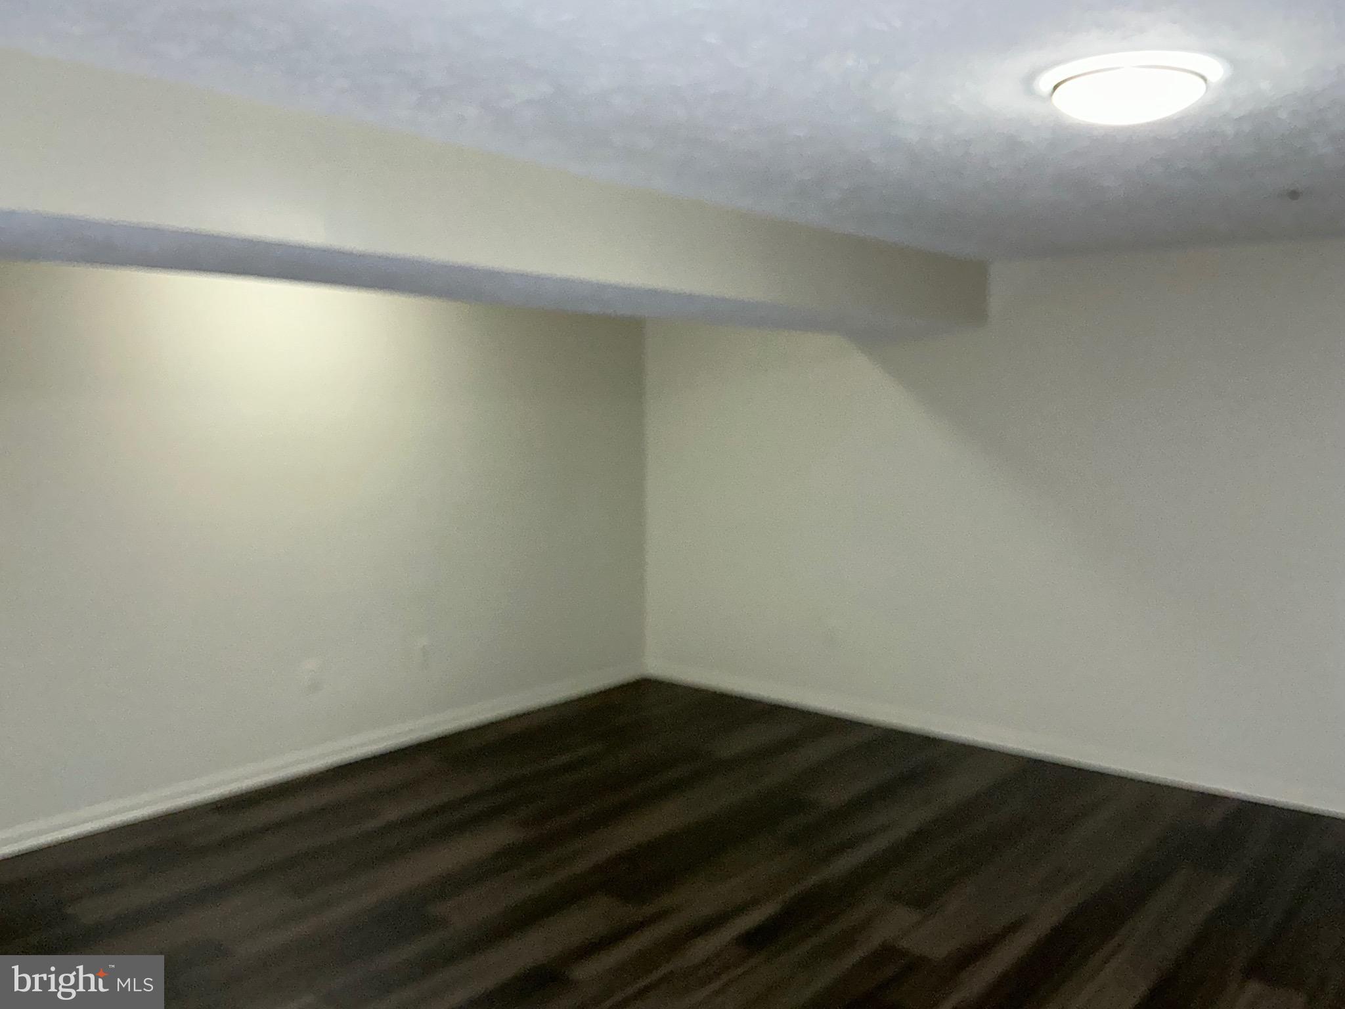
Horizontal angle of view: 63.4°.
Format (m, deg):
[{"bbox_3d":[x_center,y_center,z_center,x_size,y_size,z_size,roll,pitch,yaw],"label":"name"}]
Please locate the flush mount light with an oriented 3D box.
[{"bbox_3d":[0.930,-0.827,2.228,0.355,0.087,0.355,4,6,41],"label":"flush mount light"}]

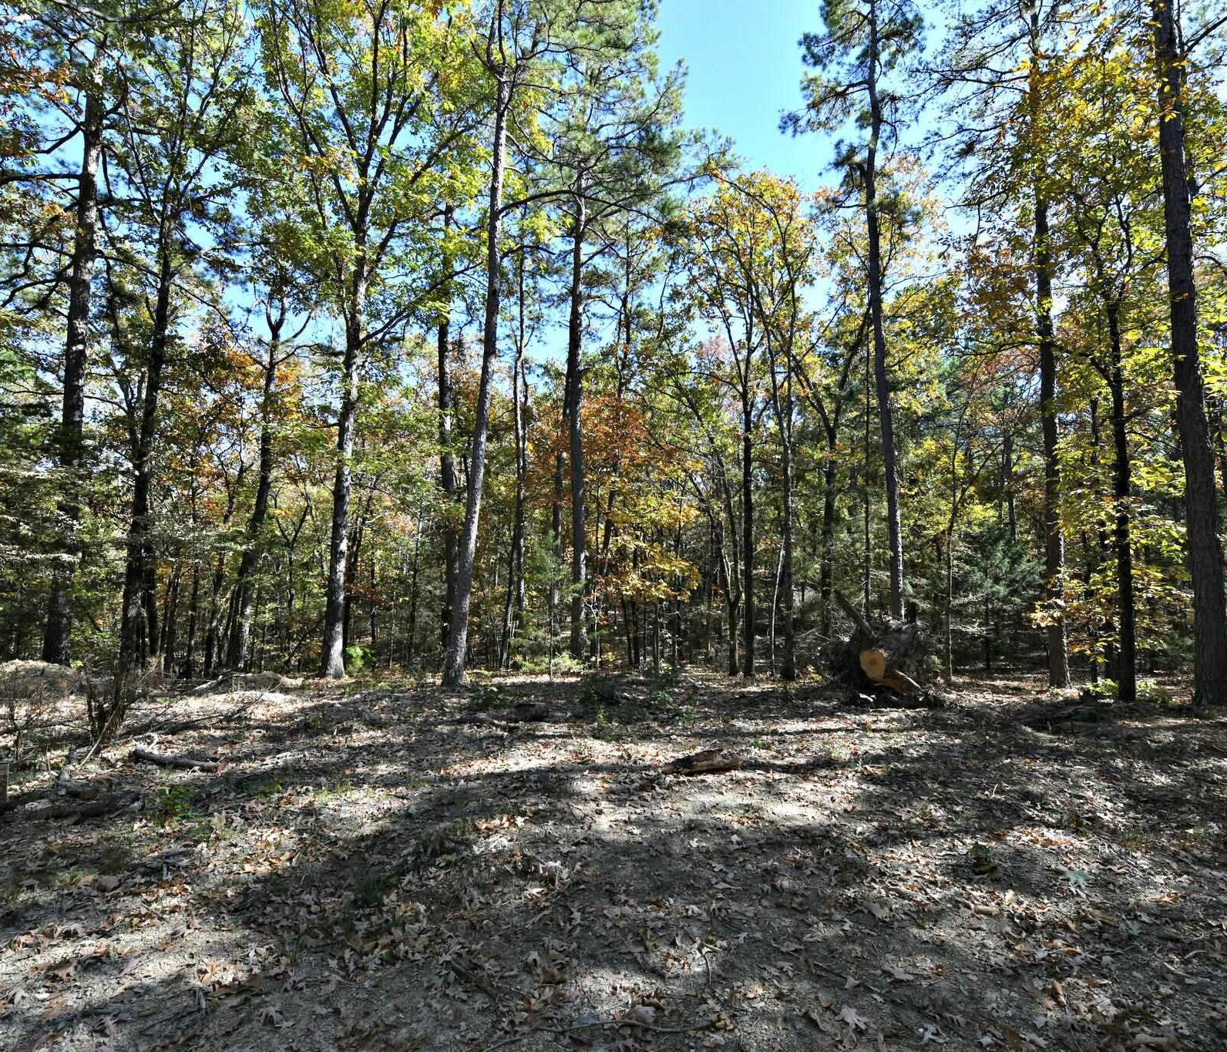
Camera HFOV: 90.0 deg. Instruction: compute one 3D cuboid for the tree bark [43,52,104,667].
[{"bbox_3d":[-9.239,-3.015,10.572,0.340,10.934,0.340,0,-4,0],"label":"tree bark"}]

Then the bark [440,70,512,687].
[{"bbox_3d":[-1.929,-2.287,8.831,0.380,9.061,0.380,5,-4,-13],"label":"bark"}]

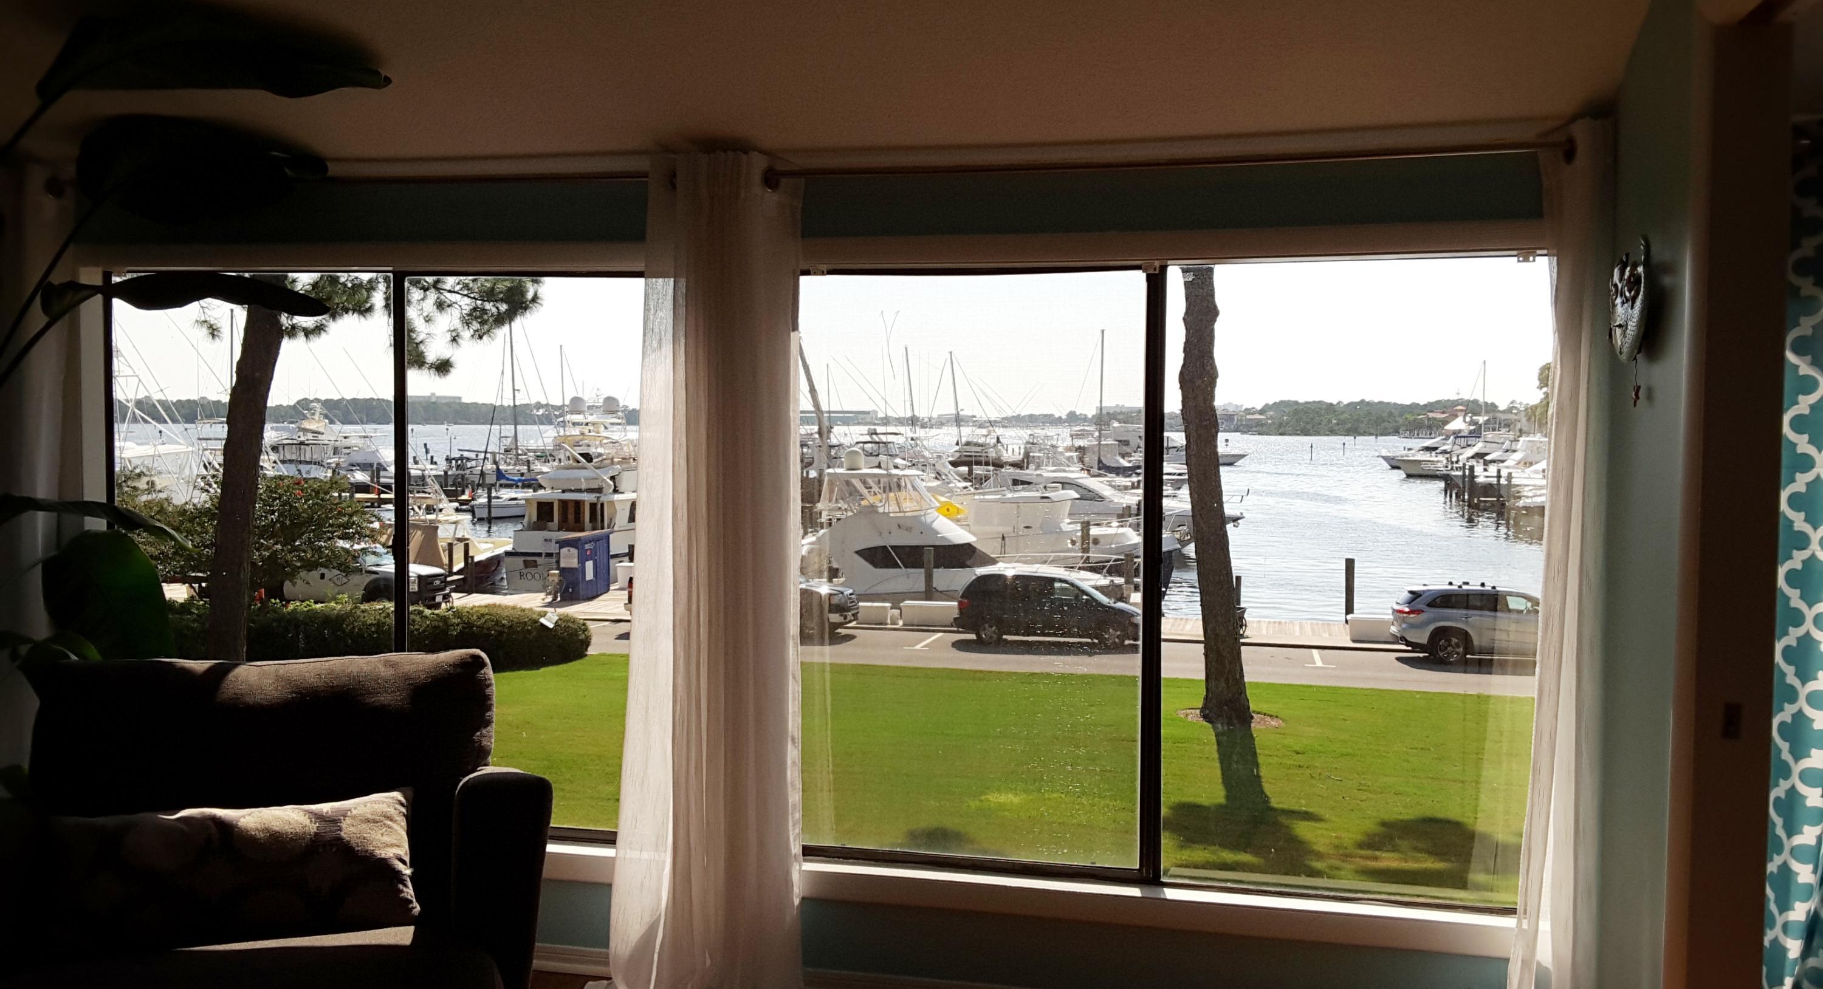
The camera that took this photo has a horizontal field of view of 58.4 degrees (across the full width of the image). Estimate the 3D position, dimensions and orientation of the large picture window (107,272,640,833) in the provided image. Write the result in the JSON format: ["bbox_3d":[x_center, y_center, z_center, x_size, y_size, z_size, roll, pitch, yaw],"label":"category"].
[{"bbox_3d":[-1.393,0.155,4.455,1.805,1.522,0.090,1,3,13],"label":"large picture window"}]

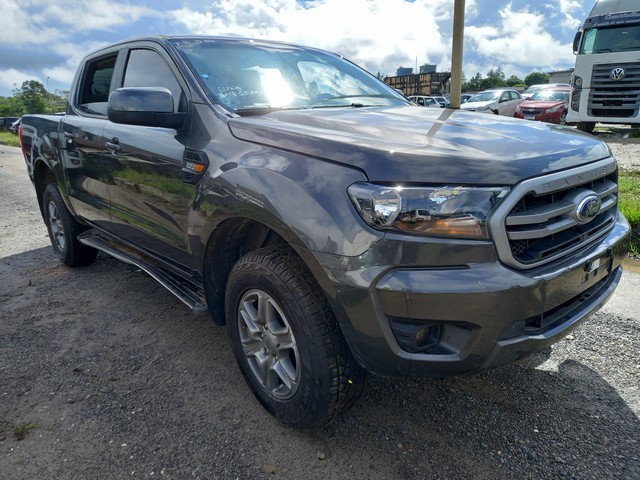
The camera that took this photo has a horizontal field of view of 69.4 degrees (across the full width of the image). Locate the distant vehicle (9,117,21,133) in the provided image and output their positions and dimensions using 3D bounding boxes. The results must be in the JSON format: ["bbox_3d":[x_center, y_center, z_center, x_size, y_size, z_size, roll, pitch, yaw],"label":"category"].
[{"bbox_3d":[-29.756,-11.903,47.678,1.750,1.500,4.200,4,18,23],"label":"distant vehicle"}]

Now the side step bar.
[{"bbox_3d":[-1.172,0.137,2.924,0.180,0.085,1.860,-16,20,-40],"label":"side step bar"}]

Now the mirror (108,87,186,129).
[{"bbox_3d":[-0.785,-0.593,2.076,0.270,0.190,0.190,-17,22,-40],"label":"mirror"}]

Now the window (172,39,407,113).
[{"bbox_3d":[-0.129,-0.989,2.753,1.400,0.130,0.940,-16,50,-40],"label":"window"}]

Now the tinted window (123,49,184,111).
[{"bbox_3d":[-0.916,-0.885,2.521,0.050,0.420,0.900,11,3,-44],"label":"tinted window"}]

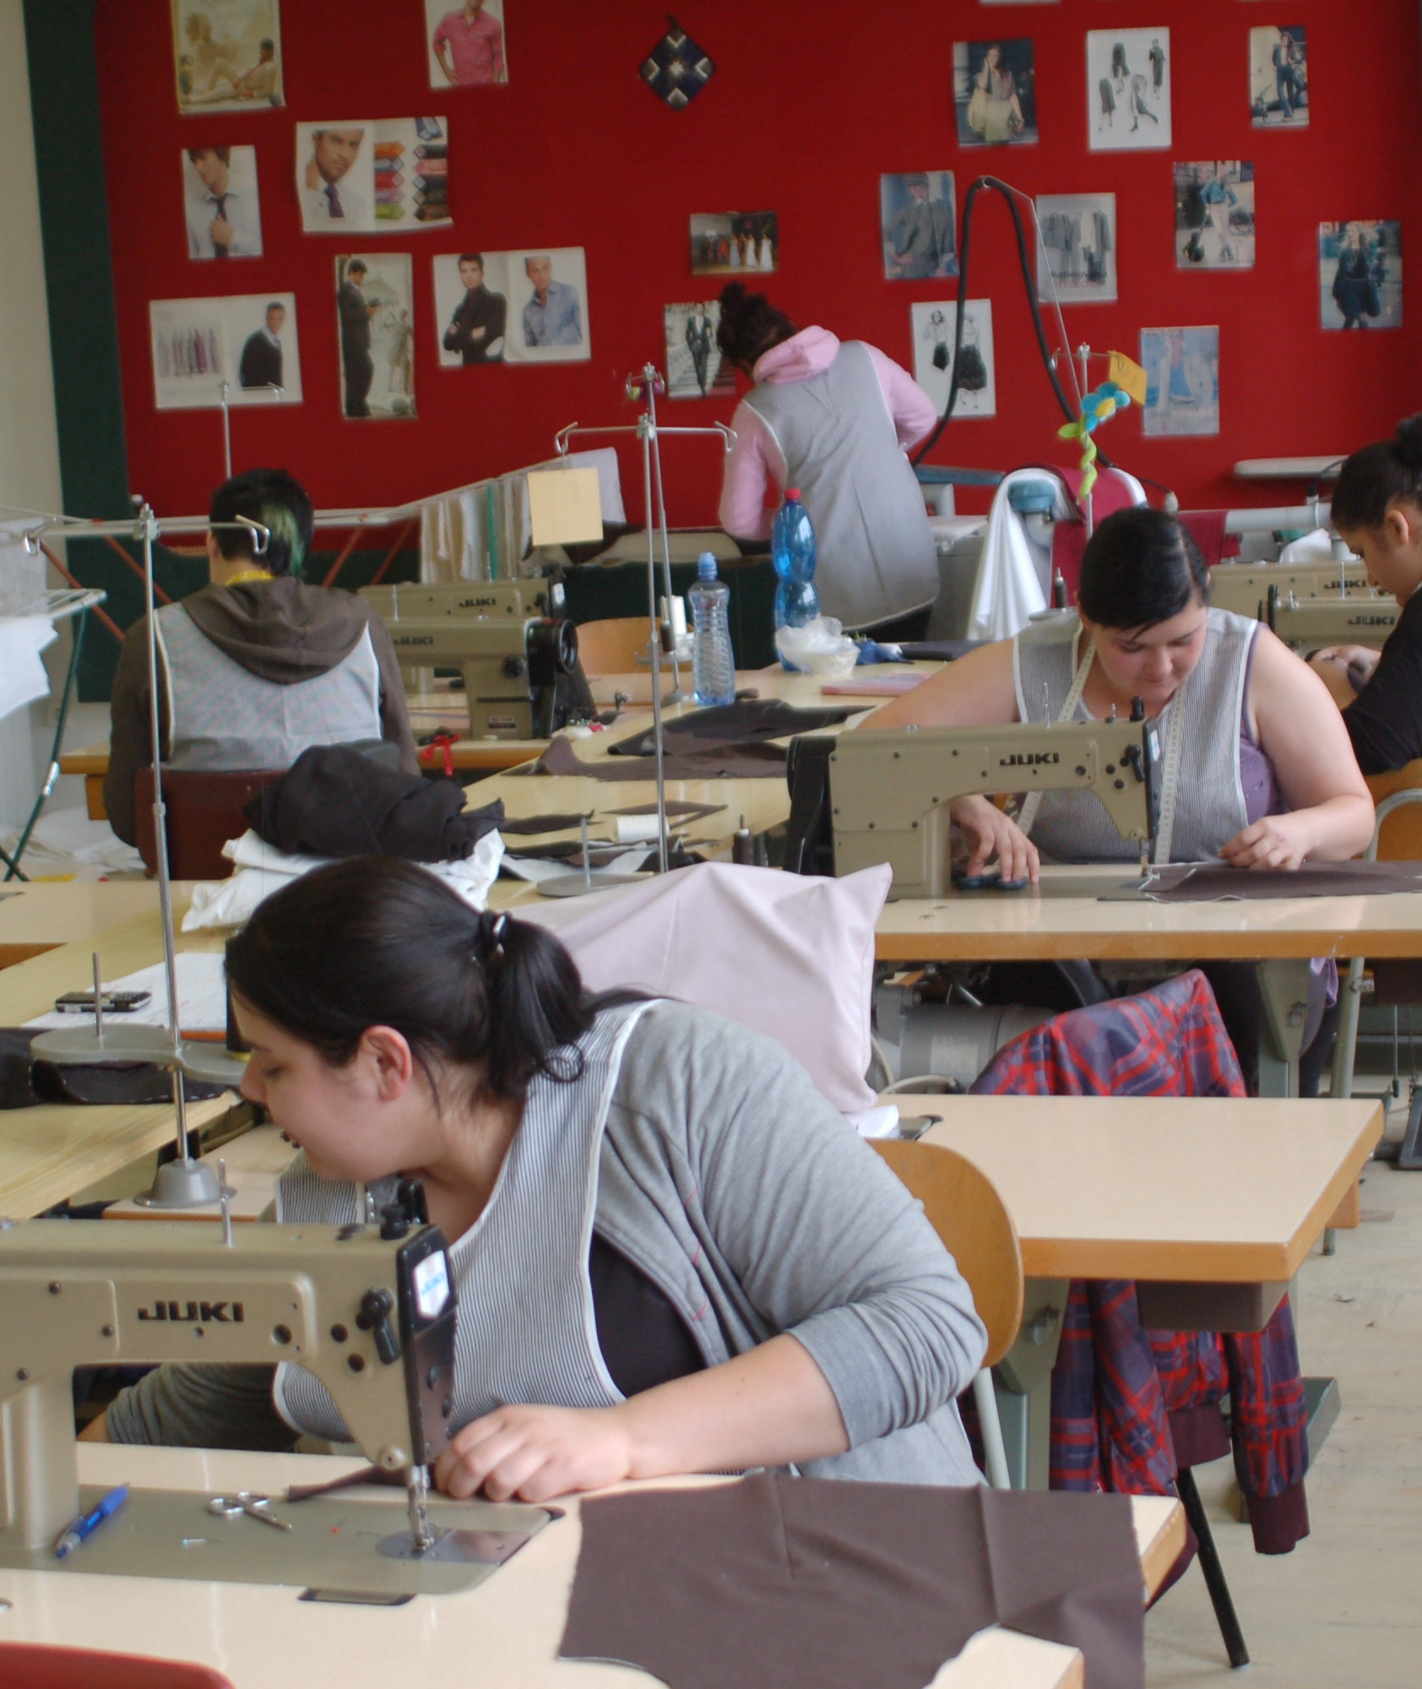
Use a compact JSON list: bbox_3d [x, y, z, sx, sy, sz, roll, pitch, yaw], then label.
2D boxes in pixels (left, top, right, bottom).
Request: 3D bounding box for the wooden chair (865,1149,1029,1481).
[{"bbox_3d":[0.041,0.724,3.641,0.420,0.860,0.490,0,9,17],"label":"wooden chair"}]

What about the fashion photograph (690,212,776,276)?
[{"bbox_3d":[0.062,-1.598,11.257,0.237,0.161,0.010,-1,9,17],"label":"fashion photograph"}]

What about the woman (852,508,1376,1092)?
[{"bbox_3d":[0.612,0.126,6.085,0.700,1.235,0.700,-1,8,17],"label":"woman"}]

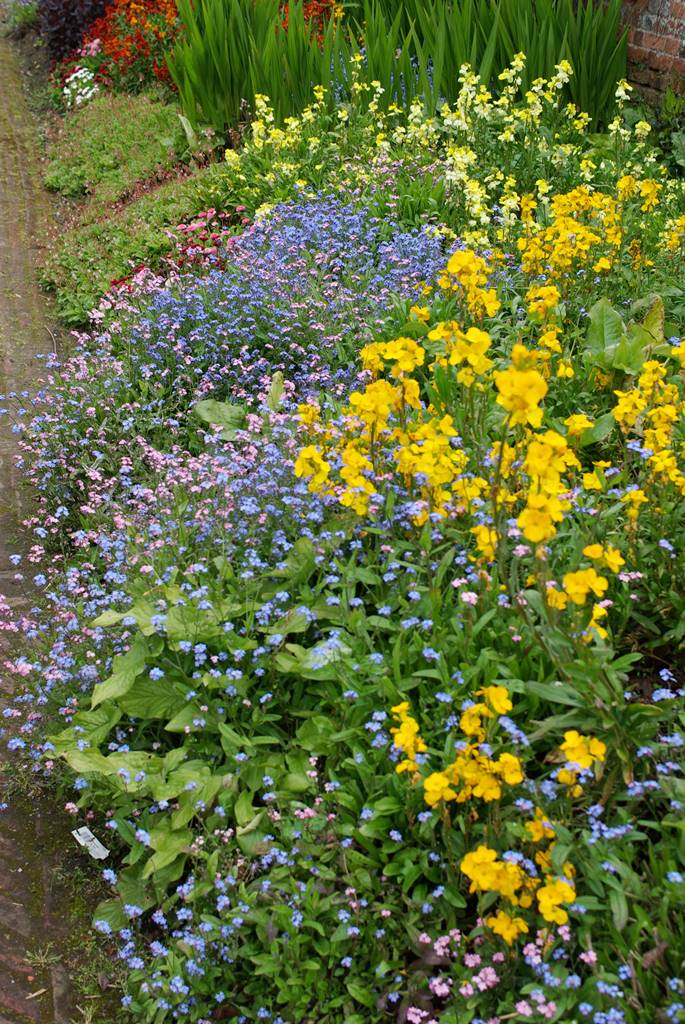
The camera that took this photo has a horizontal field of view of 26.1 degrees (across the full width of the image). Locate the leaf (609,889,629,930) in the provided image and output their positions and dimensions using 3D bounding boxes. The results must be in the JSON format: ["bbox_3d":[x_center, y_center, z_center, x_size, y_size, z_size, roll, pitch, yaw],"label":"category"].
[{"bbox_3d":[0.336,0.483,1.800,0.020,0.015,0.053,-9,53,1],"label":"leaf"}]

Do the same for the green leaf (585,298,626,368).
[{"bbox_3d":[0.657,-0.446,3.700,0.105,0.170,0.045,2,-1,10],"label":"green leaf"}]

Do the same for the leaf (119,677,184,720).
[{"bbox_3d":[-0.277,0.271,2.150,0.098,0.028,0.065,-8,62,-10],"label":"leaf"}]

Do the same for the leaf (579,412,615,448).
[{"bbox_3d":[0.540,-0.173,3.150,0.088,0.025,0.055,-41,66,-12],"label":"leaf"}]

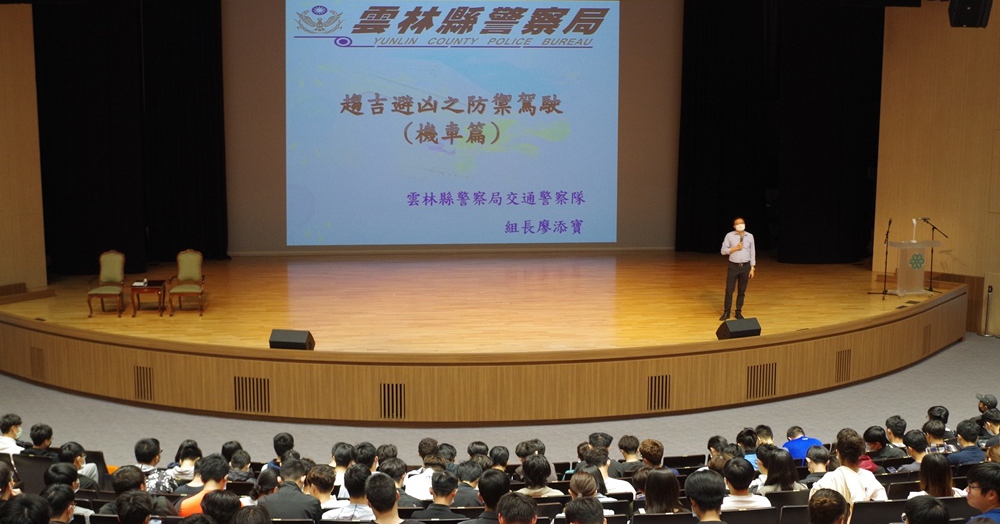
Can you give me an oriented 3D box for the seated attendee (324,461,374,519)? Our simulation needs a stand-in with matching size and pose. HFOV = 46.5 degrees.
[{"bbox_3d":[-0.978,1.940,8.333,0.480,1.220,0.750,0,8,0],"label":"seated attendee"}]

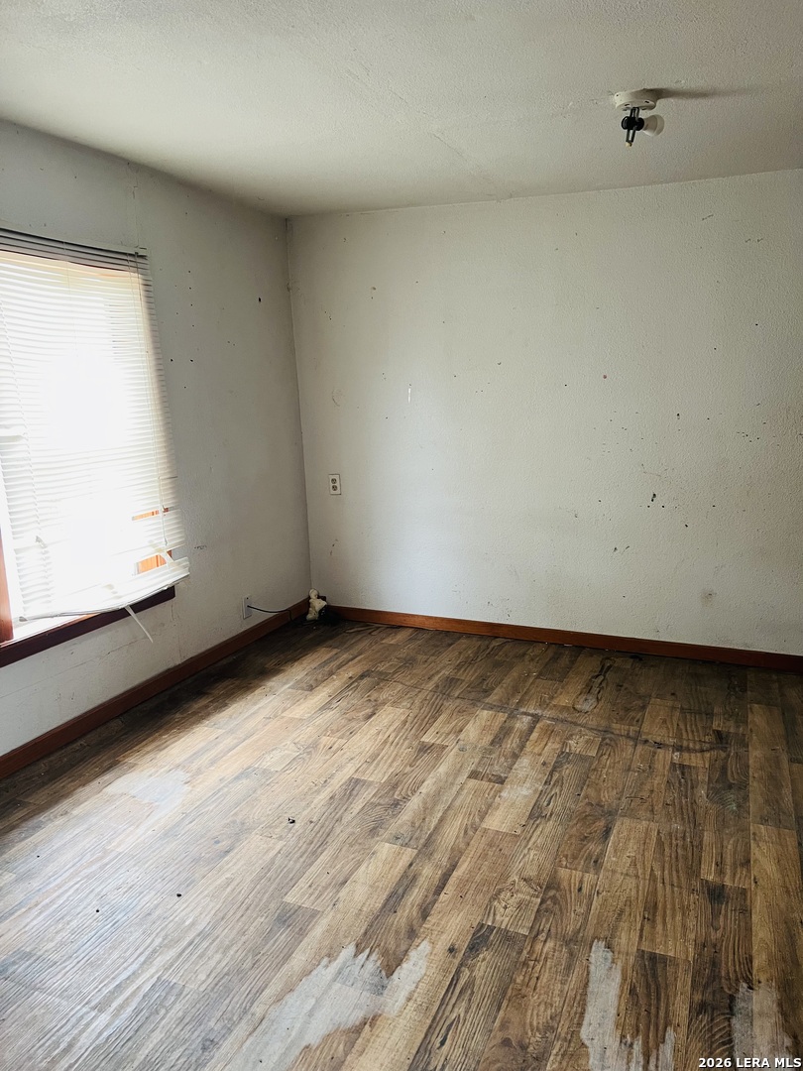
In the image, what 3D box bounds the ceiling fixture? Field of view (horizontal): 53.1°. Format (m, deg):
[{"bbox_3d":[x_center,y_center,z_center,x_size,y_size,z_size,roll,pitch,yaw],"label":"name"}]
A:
[{"bbox_3d":[0.712,-1.244,2.402,0.150,0.140,0.122,-1,11,0],"label":"ceiling fixture"}]

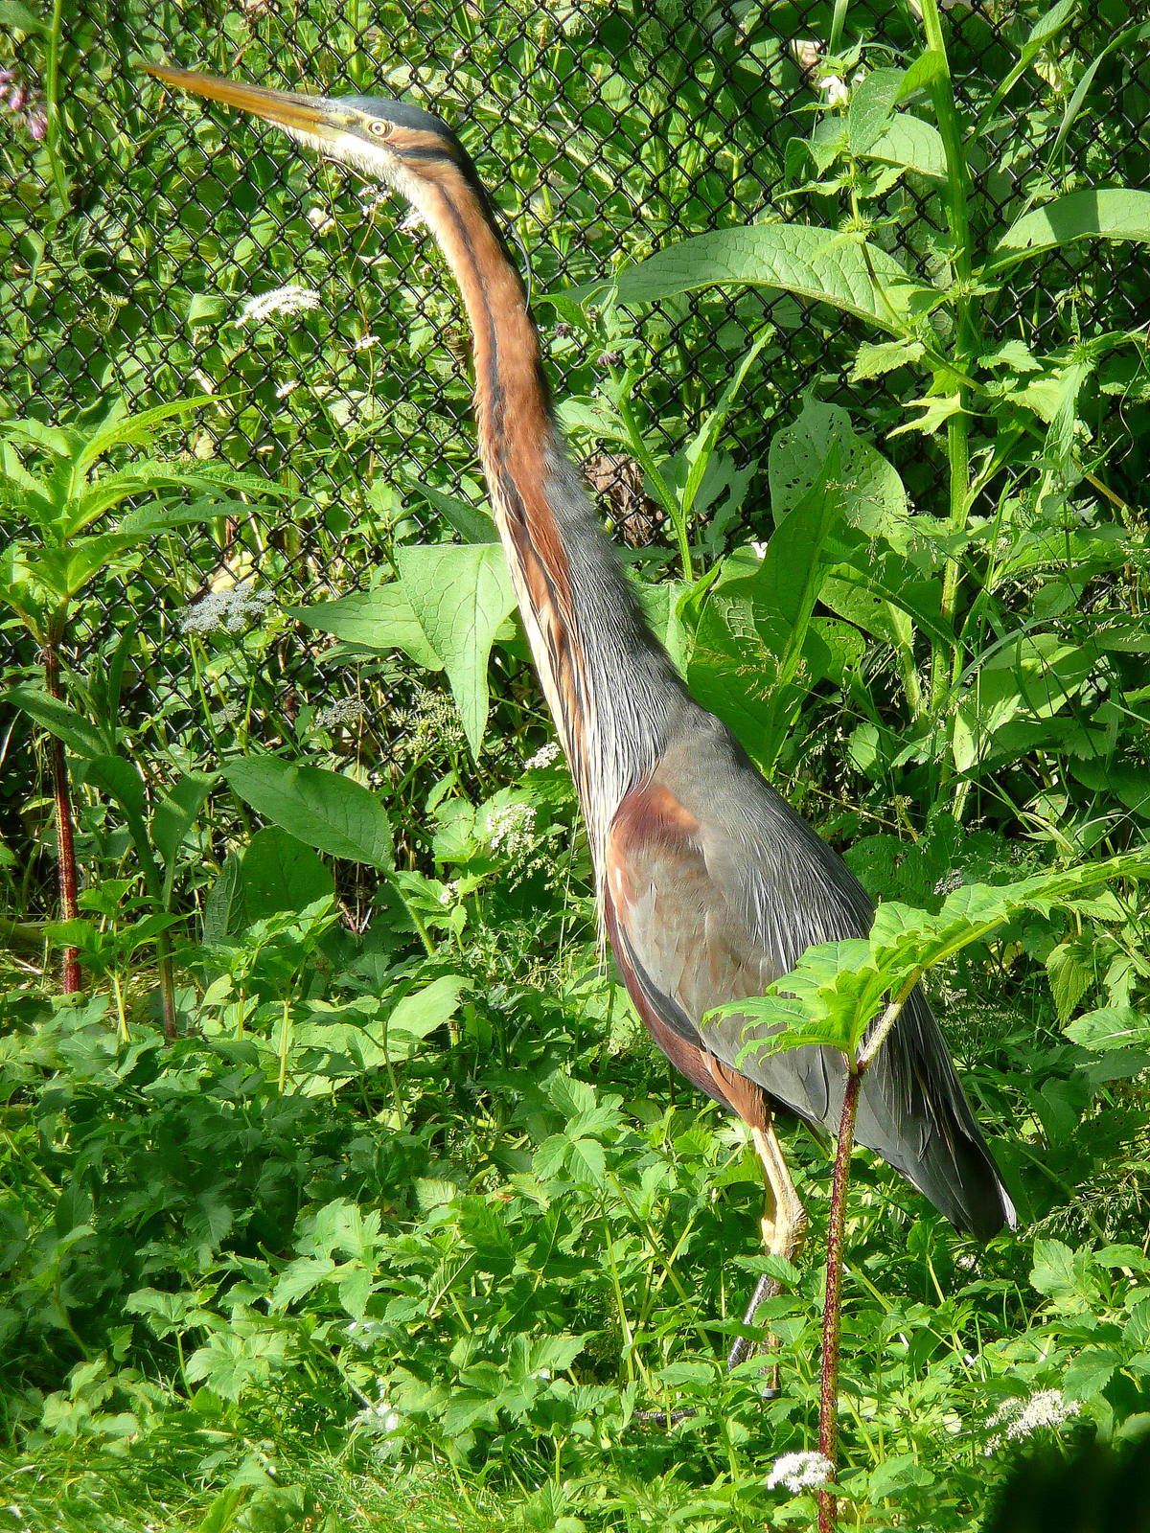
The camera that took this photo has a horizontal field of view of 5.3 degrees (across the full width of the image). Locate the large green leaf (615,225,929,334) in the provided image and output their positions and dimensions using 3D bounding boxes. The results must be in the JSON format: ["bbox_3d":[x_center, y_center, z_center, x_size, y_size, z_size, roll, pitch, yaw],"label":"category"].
[{"bbox_3d":[0.140,-0.344,8.750,0.228,0.080,0.090,-1,8,0],"label":"large green leaf"}]

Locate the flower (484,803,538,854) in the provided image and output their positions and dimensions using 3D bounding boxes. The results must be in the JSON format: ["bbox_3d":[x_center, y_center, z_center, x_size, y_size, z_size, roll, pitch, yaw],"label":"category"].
[{"bbox_3d":[-0.049,0.047,9.450,0.041,0.027,0.038,3,30,0],"label":"flower"}]

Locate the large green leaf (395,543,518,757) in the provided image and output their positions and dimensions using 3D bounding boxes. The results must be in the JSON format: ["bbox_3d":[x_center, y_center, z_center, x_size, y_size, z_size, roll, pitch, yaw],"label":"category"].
[{"bbox_3d":[-0.082,-0.080,8.600,0.088,0.150,0.050,-1,8,0],"label":"large green leaf"}]

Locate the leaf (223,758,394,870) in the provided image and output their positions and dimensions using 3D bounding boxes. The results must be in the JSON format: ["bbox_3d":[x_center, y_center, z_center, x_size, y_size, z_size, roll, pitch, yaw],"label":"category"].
[{"bbox_3d":[-0.199,0.031,9.450,0.153,0.060,0.032,30,-20,6],"label":"leaf"}]

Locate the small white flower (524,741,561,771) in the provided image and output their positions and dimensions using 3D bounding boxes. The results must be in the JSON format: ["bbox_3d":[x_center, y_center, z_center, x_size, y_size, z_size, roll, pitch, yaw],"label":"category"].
[{"bbox_3d":[-0.025,-0.008,9.600,0.032,0.019,0.029,-18,18,0],"label":"small white flower"}]

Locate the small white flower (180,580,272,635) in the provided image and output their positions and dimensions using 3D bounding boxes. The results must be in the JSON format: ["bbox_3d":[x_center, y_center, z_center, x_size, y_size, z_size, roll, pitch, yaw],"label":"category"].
[{"bbox_3d":[-0.280,-0.127,9.950,0.075,0.022,0.066,-8,24,0],"label":"small white flower"}]

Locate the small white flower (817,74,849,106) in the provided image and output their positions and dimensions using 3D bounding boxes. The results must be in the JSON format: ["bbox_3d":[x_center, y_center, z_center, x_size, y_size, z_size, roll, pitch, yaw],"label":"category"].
[{"bbox_3d":[0.195,-0.510,9.350,0.022,0.025,0.021,-8,10,-36],"label":"small white flower"}]

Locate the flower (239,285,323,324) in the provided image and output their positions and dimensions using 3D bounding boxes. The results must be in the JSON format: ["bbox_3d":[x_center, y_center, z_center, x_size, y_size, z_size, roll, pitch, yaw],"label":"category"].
[{"bbox_3d":[-0.236,-0.371,9.950,0.067,0.027,0.062,-13,12,0],"label":"flower"}]

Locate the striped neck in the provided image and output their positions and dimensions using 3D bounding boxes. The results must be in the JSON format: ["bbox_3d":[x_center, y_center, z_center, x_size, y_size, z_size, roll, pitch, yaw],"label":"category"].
[{"bbox_3d":[-0.010,-0.160,7.700,0.083,0.446,0.075,-17,8,2],"label":"striped neck"}]

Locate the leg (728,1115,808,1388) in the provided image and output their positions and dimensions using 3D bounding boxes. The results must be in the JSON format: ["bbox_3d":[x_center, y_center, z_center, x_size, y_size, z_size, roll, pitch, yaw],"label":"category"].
[{"bbox_3d":[0.118,0.305,7.700,0.054,0.173,0.030,-1,8,0],"label":"leg"}]

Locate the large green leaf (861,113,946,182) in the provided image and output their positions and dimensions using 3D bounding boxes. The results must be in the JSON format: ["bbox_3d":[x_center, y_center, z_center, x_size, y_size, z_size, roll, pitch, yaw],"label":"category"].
[{"bbox_3d":[0.235,-0.442,8.850,0.060,0.047,0.035,-1,8,0],"label":"large green leaf"}]

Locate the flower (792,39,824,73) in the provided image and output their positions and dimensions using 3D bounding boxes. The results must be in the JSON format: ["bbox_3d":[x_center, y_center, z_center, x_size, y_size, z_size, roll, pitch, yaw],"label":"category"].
[{"bbox_3d":[0.178,-0.545,9.500,0.025,0.026,0.024,-1,8,0],"label":"flower"}]

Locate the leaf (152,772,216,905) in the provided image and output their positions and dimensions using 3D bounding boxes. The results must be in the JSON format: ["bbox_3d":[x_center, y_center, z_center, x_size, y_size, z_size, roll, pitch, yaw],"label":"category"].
[{"bbox_3d":[-0.296,0.055,9.400,0.038,0.110,0.030,22,3,16],"label":"leaf"}]

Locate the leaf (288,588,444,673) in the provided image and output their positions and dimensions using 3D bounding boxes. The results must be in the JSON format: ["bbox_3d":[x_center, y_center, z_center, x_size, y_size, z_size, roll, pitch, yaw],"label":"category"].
[{"bbox_3d":[-0.144,-0.097,8.650,0.112,0.060,0.050,-1,8,0],"label":"leaf"}]

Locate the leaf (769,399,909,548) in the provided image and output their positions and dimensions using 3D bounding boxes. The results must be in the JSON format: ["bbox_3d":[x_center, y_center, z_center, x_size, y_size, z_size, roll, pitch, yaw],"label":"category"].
[{"bbox_3d":[0.198,-0.218,9.300,0.106,0.120,0.032,-2,6,6],"label":"leaf"}]

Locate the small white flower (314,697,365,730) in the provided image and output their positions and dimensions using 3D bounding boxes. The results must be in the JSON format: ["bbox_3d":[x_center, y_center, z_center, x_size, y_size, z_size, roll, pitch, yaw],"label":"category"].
[{"bbox_3d":[-0.172,-0.040,9.100,0.038,0.023,0.036,-1,8,0],"label":"small white flower"}]

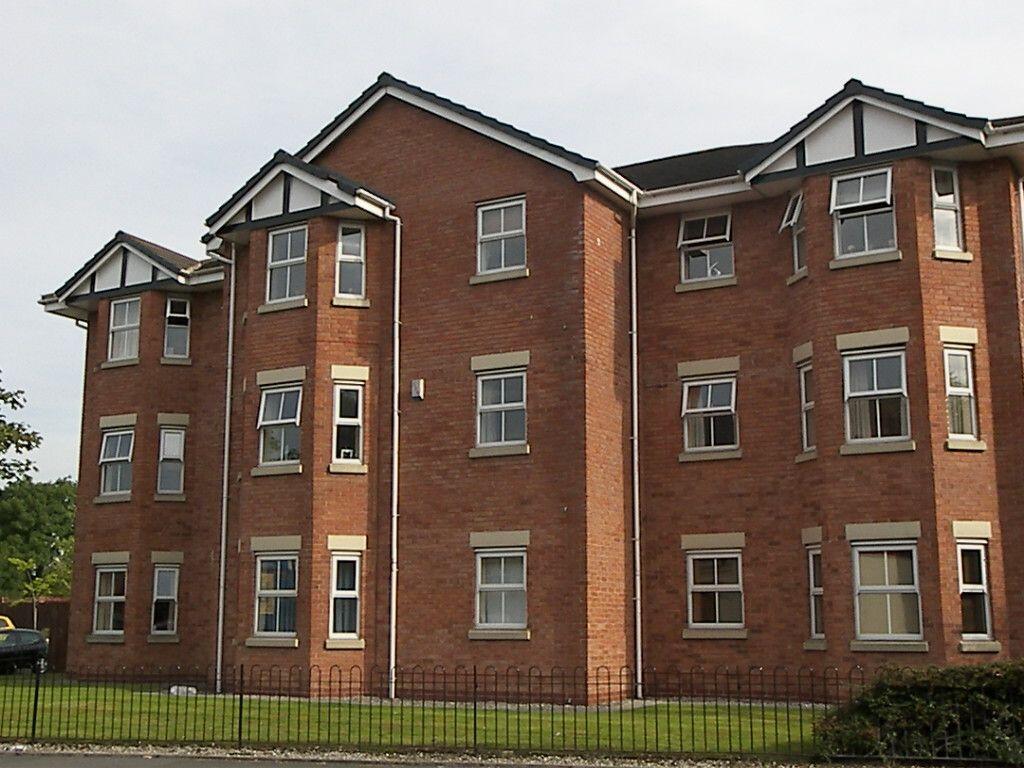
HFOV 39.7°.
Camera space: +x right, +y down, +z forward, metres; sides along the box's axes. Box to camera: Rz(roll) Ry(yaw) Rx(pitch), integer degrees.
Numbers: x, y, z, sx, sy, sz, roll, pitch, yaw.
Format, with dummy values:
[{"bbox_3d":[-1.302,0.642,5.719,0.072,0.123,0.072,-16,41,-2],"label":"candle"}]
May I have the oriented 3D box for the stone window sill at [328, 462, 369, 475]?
[{"bbox_3d":[-2.573,1.343,22.372,0.610,0.140,0.120,3,-10,-14],"label":"stone window sill"}]

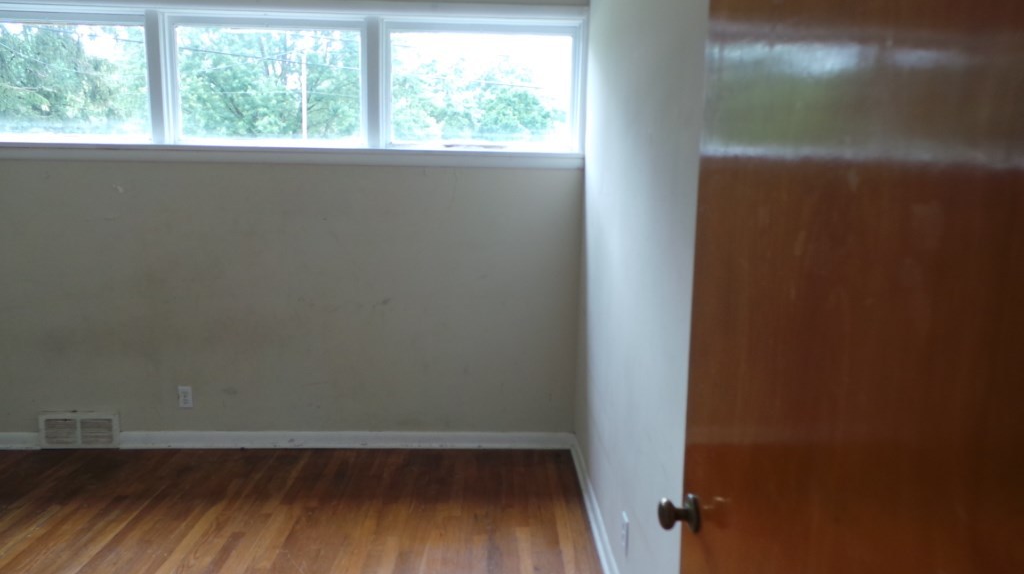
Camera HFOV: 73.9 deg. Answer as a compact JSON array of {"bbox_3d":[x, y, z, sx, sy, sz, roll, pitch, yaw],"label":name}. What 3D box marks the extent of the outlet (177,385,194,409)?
[{"bbox_3d":[-1.653,0.560,3.447,0.070,0.114,0.010,1,9,-2],"label":"outlet"}]

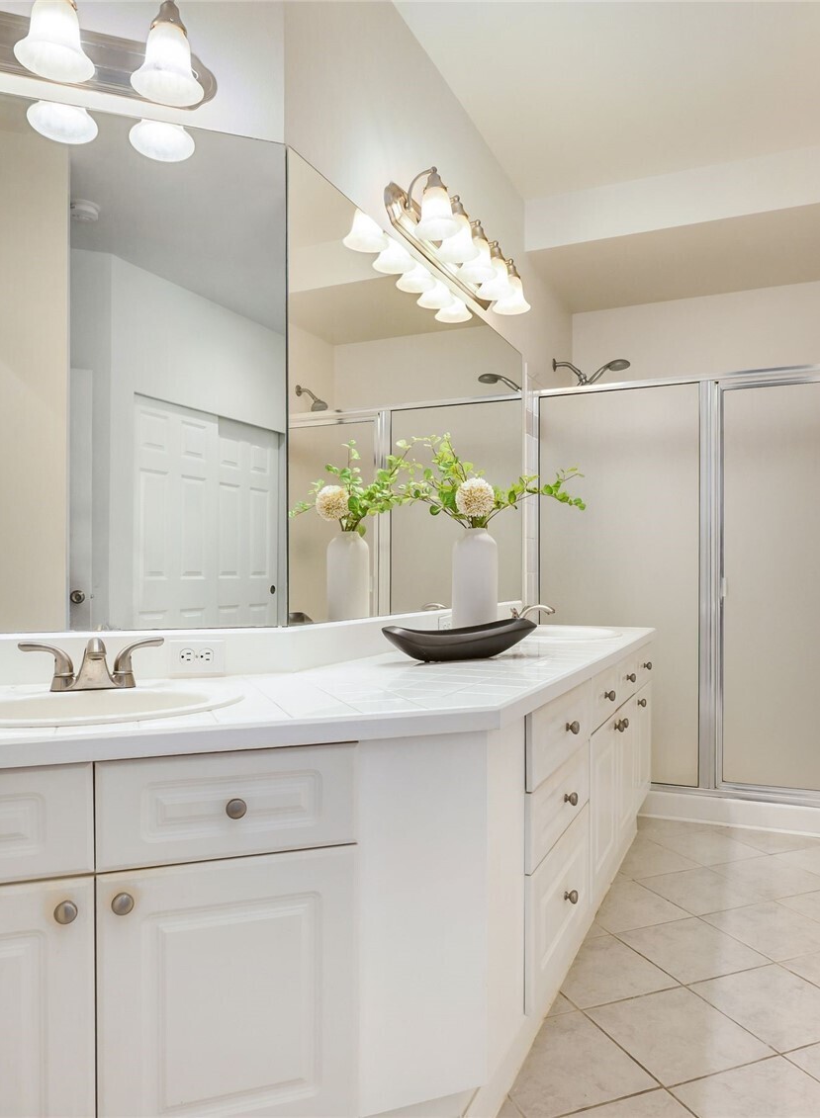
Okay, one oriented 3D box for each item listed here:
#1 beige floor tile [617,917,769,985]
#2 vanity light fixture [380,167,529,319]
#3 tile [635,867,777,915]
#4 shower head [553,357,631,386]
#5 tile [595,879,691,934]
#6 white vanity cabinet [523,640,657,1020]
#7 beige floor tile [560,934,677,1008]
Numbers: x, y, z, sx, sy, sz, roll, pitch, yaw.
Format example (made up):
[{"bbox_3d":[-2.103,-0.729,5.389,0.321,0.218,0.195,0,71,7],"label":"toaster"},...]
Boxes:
[{"bbox_3d":[0.802,1.113,2.127,0.304,0.010,0.304,0,-1,-20],"label":"beige floor tile"},{"bbox_3d":[0.210,-0.971,2.415,0.190,0.193,0.912,-1,-1,25],"label":"vanity light fixture"},{"bbox_3d":[0.973,1.104,2.478,0.298,0.010,0.298,0,-1,-20],"label":"tile"},{"bbox_3d":[0.929,-0.947,3.832,0.389,0.161,0.120,-1,-1,25],"label":"shower head"},{"bbox_3d":[0.696,1.119,2.414,0.304,0.010,0.304,0,-1,-20],"label":"tile"},{"bbox_3d":[0.447,0.696,2.547,0.471,0.673,2.041,-1,-1,25],"label":"white vanity cabinet"},{"bbox_3d":[0.515,1.111,2.021,0.304,0.010,0.304,0,-1,-20],"label":"beige floor tile"}]

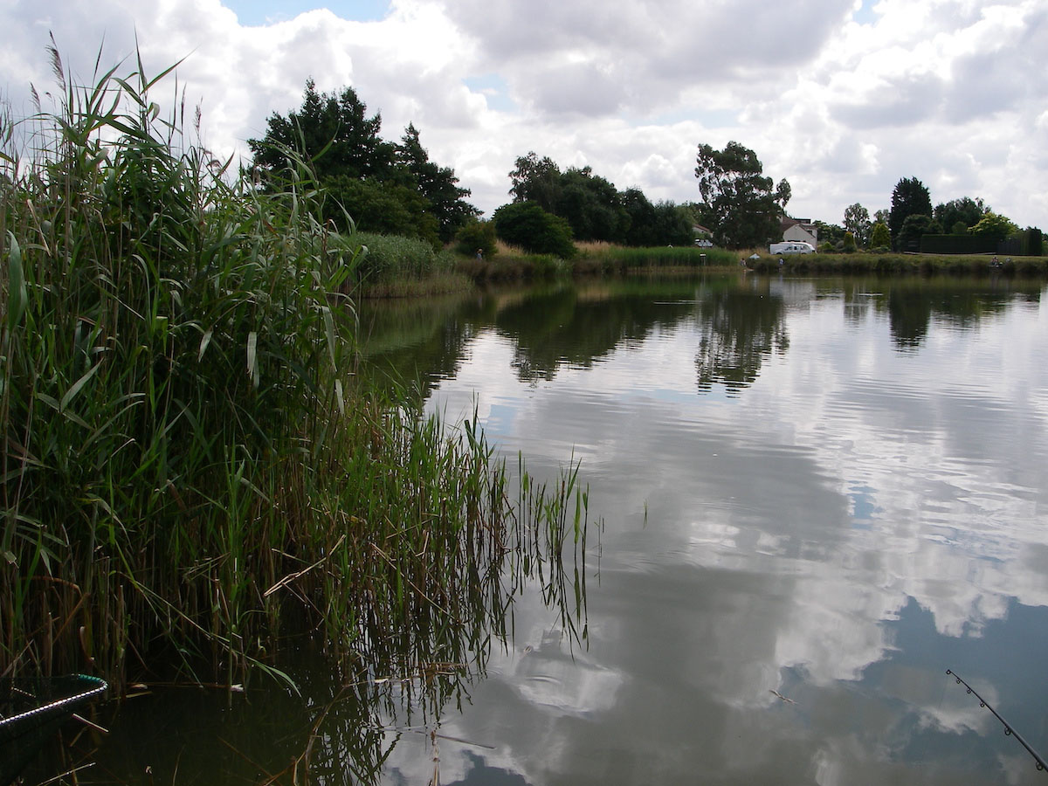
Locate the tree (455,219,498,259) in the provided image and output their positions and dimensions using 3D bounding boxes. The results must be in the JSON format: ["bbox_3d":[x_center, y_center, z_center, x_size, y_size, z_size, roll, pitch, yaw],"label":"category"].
[{"bbox_3d":[-3.641,-11.729,87.814,3.340,3.106,3.340,0,7,0],"label":"tree"}]

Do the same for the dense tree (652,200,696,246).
[{"bbox_3d":[17.627,-19.621,134.668,5.227,5.566,5.227,0,7,0],"label":"dense tree"}]

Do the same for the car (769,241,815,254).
[{"bbox_3d":[29.806,-15.850,127.905,4.700,1.650,1.850,0,7,0],"label":"car"}]

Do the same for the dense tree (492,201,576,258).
[{"bbox_3d":[0.768,-12.944,91.724,6.774,4.620,6.097,0,7,0],"label":"dense tree"}]

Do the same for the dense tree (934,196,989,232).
[{"bbox_3d":[58.774,-22.932,154.584,7.766,6.967,6.989,0,7,0],"label":"dense tree"}]

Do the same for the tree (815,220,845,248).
[{"bbox_3d":[44.028,-22.635,164.756,4.760,4.089,4.760,0,7,0],"label":"tree"}]

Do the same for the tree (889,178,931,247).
[{"bbox_3d":[48.598,-22.405,144.443,5.504,9.324,5.228,0,7,0],"label":"tree"}]

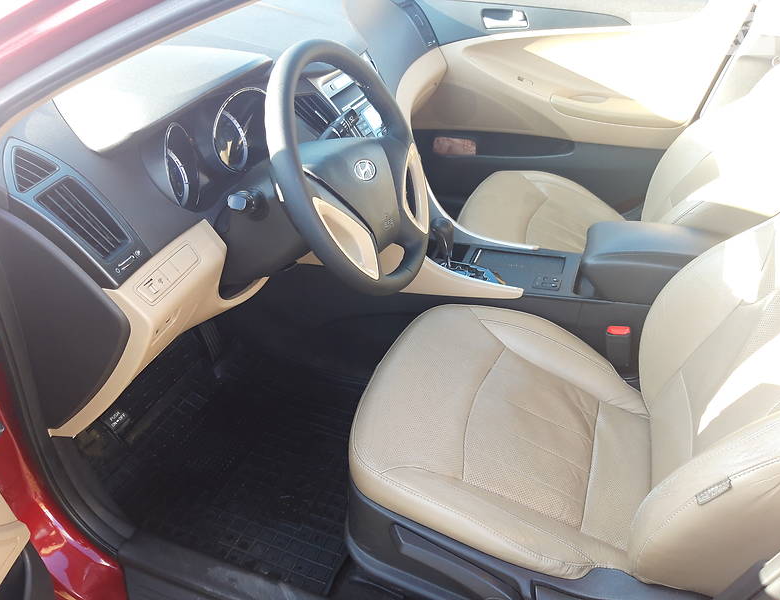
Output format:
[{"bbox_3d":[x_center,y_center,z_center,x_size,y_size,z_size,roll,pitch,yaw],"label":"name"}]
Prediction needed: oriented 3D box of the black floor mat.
[{"bbox_3d":[-0.305,0.284,1.283,0.640,0.080,0.515,8,32,21],"label":"black floor mat"}]

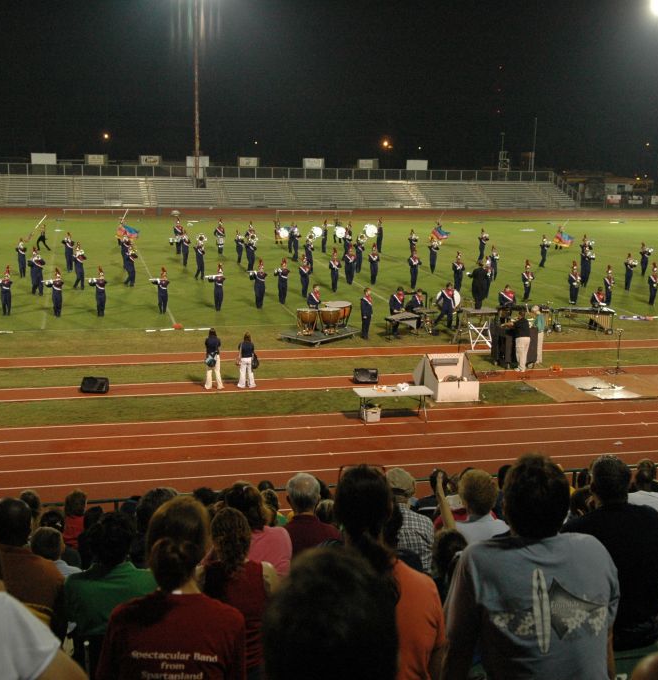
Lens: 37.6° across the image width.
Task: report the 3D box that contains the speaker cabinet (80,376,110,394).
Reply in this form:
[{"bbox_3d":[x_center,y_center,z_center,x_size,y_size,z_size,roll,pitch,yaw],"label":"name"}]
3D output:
[{"bbox_3d":[-6.196,1.167,25.547,0.700,0.380,0.400,-1,12,-14],"label":"speaker cabinet"}]

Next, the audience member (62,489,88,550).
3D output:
[{"bbox_3d":[-2.235,1.833,8.555,0.420,1.150,0.650,-1,12,-14],"label":"audience member"}]

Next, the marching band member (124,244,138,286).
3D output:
[{"bbox_3d":[-8.645,-3.251,41.999,0.520,1.850,0.600,-4,12,-26],"label":"marching band member"}]

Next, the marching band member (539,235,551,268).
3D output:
[{"bbox_3d":[11.714,-4.784,52.240,0.500,1.730,0.530,-5,13,-30],"label":"marching band member"}]

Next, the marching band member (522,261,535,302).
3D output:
[{"bbox_3d":[8.525,-2.559,41.398,0.520,1.773,0.450,-1,12,-15],"label":"marching band member"}]

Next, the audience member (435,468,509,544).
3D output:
[{"bbox_3d":[0.560,1.118,4.335,0.500,1.270,0.700,-1,12,-15],"label":"audience member"}]

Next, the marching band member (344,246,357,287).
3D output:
[{"bbox_3d":[0.991,-3.460,44.540,0.550,1.844,0.450,-1,12,-14],"label":"marching band member"}]

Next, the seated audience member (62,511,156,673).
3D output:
[{"bbox_3d":[-1.011,1.310,4.580,0.480,1.240,0.820,-1,11,-11],"label":"seated audience member"}]

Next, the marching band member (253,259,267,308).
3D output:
[{"bbox_3d":[-2.704,-2.234,38.101,0.620,2.015,0.420,-1,13,-14],"label":"marching band member"}]

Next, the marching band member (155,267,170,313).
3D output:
[{"bbox_3d":[-6.225,-1.863,36.277,0.560,1.780,0.480,-1,11,-13],"label":"marching band member"}]

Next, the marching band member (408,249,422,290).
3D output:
[{"bbox_3d":[3.892,-3.228,43.620,0.560,1.855,0.480,0,11,-8],"label":"marching band member"}]

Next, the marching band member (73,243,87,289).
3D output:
[{"bbox_3d":[-10.501,-3.136,40.816,0.570,2.010,0.550,-4,13,-27],"label":"marching band member"}]

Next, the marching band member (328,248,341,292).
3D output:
[{"bbox_3d":[0.264,-3.078,42.472,0.530,1.955,0.440,-1,12,-14],"label":"marching band member"}]

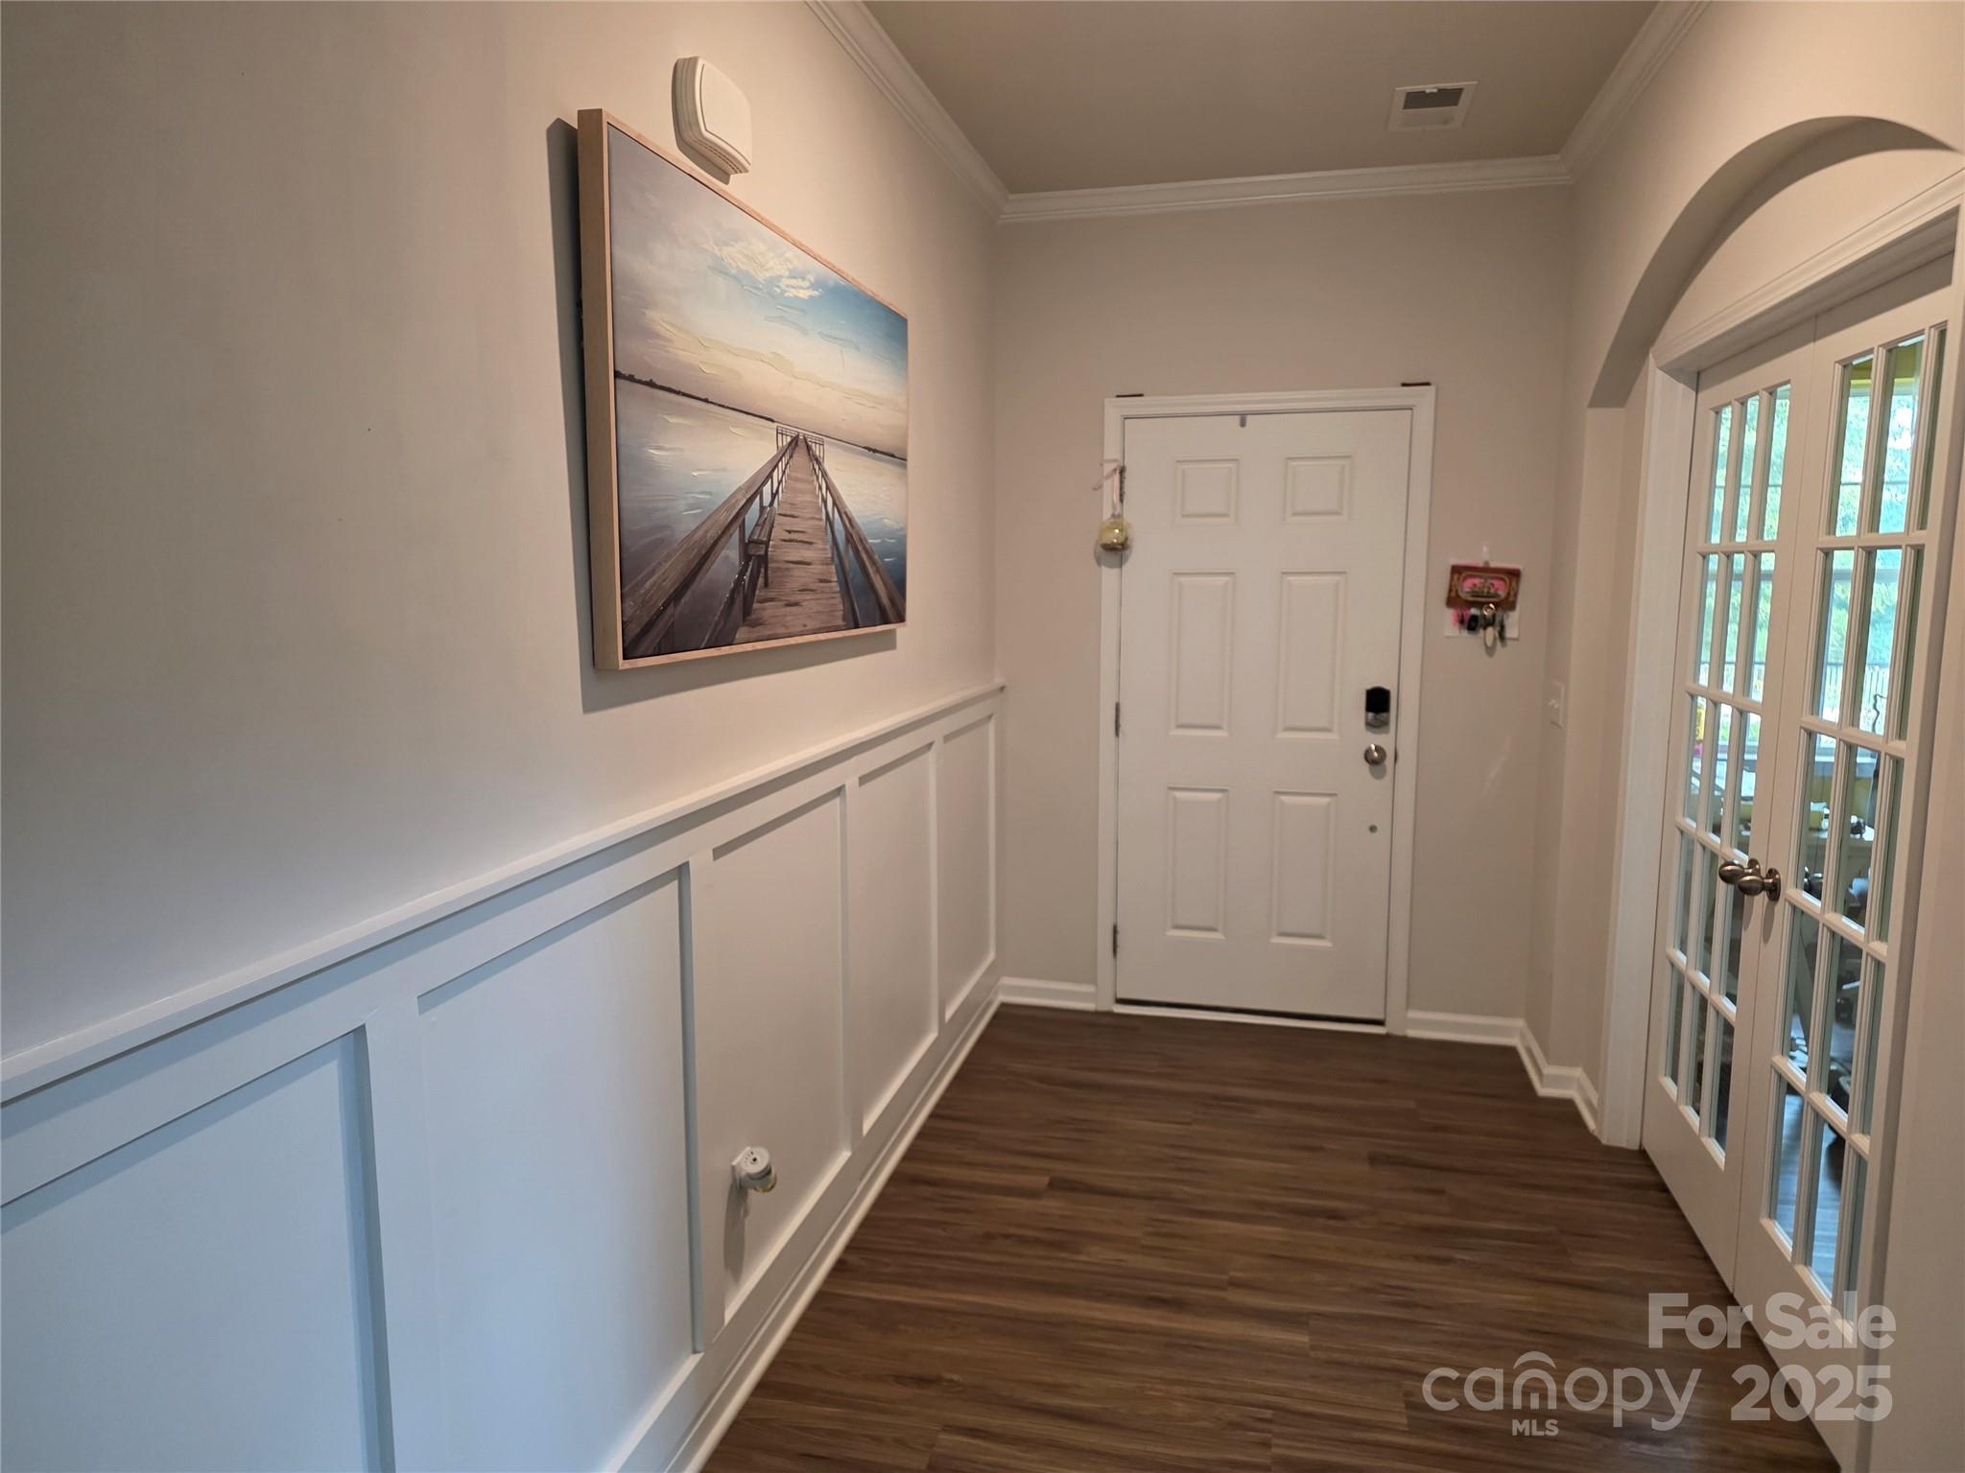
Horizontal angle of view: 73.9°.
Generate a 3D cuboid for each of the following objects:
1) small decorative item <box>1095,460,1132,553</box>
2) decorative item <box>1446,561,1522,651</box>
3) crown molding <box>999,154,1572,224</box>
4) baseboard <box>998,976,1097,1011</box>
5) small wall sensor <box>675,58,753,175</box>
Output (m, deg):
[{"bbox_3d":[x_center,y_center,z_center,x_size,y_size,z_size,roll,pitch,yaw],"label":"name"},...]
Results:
[{"bbox_3d":[0.431,-0.758,4.306,0.114,0.296,0.079,2,8,13],"label":"small decorative item"},{"bbox_3d":[1.580,-0.409,4.114,0.217,0.257,0.044,2,8,13],"label":"decorative item"},{"bbox_3d":[0.908,-1.713,4.096,1.778,0.077,0.054,2,8,13],"label":"crown molding"},{"bbox_3d":[0.230,0.909,4.618,0.356,0.089,0.020,2,8,13],"label":"baseboard"},{"bbox_3d":[-0.445,-1.037,2.177,0.042,0.141,0.209,2,8,13],"label":"small wall sensor"}]

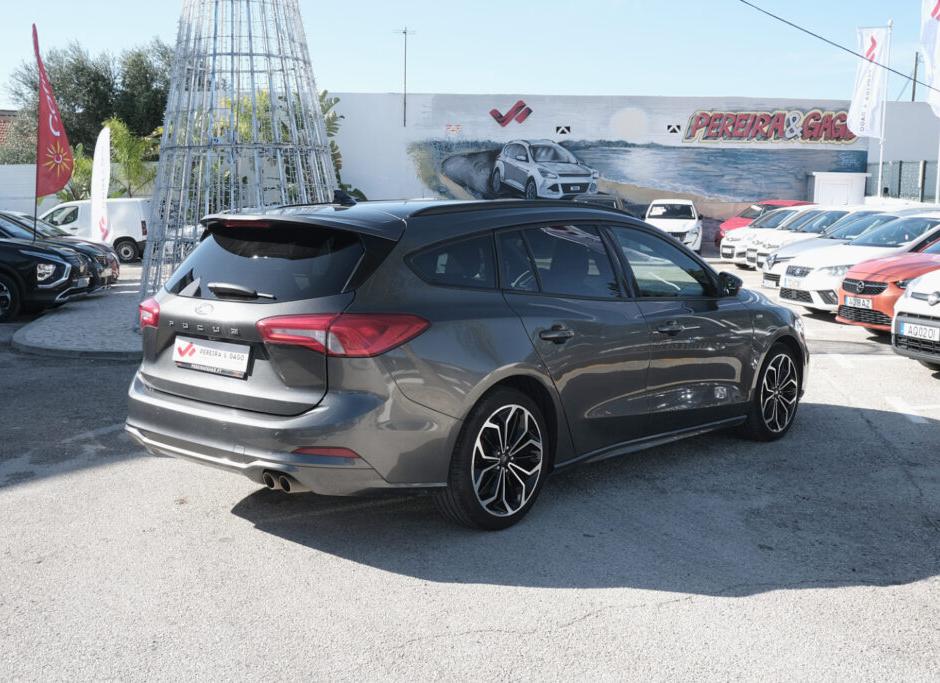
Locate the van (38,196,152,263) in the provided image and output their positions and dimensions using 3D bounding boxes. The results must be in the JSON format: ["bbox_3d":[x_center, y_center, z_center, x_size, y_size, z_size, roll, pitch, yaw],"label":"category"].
[{"bbox_3d":[-11.144,-3.228,30.144,4.450,1.820,1.880,0,7,-5],"label":"van"}]

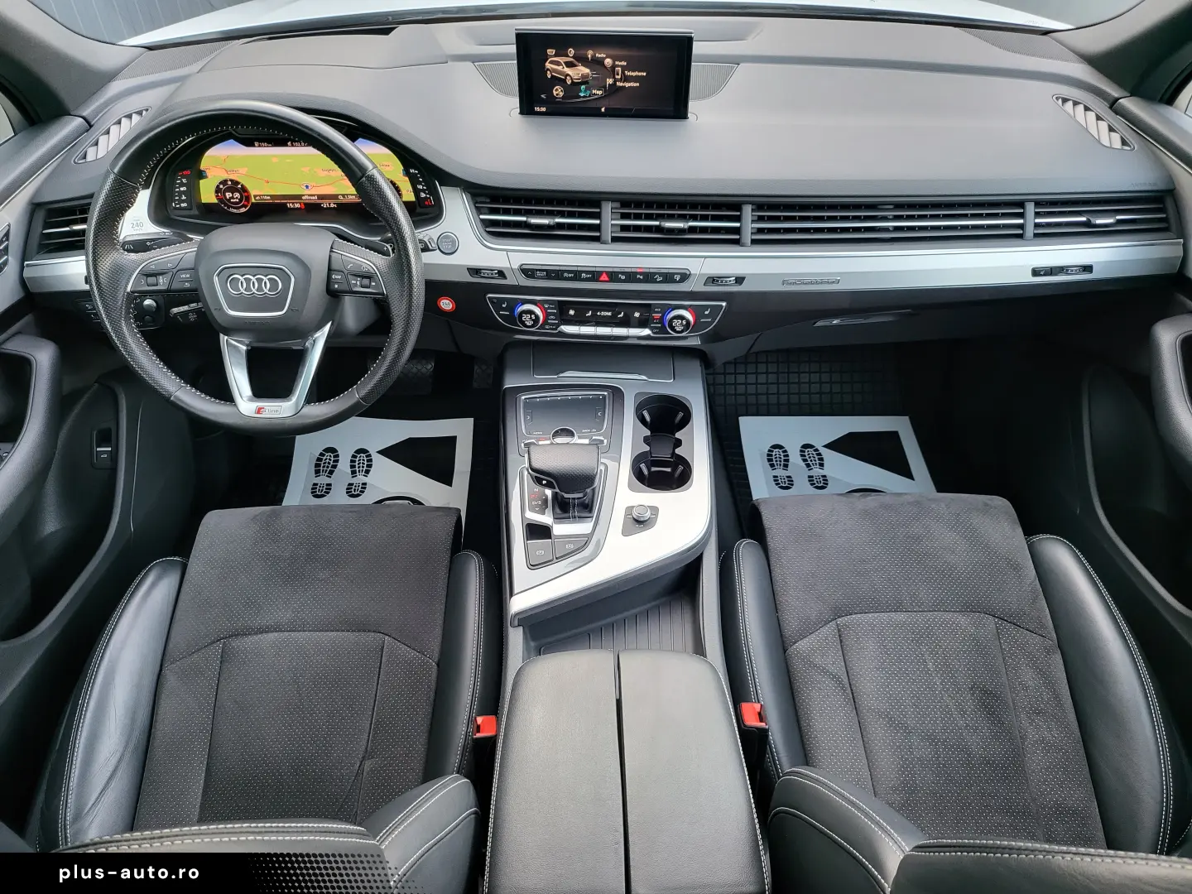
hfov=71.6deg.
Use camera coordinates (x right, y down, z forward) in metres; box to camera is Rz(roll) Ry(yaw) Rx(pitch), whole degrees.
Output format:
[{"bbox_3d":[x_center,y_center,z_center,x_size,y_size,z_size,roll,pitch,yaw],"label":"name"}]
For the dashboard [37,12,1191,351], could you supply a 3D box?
[{"bbox_3d":[0.012,-0.429,1.224,1.480,0.330,0.550,-1,41,0],"label":"dashboard"}]

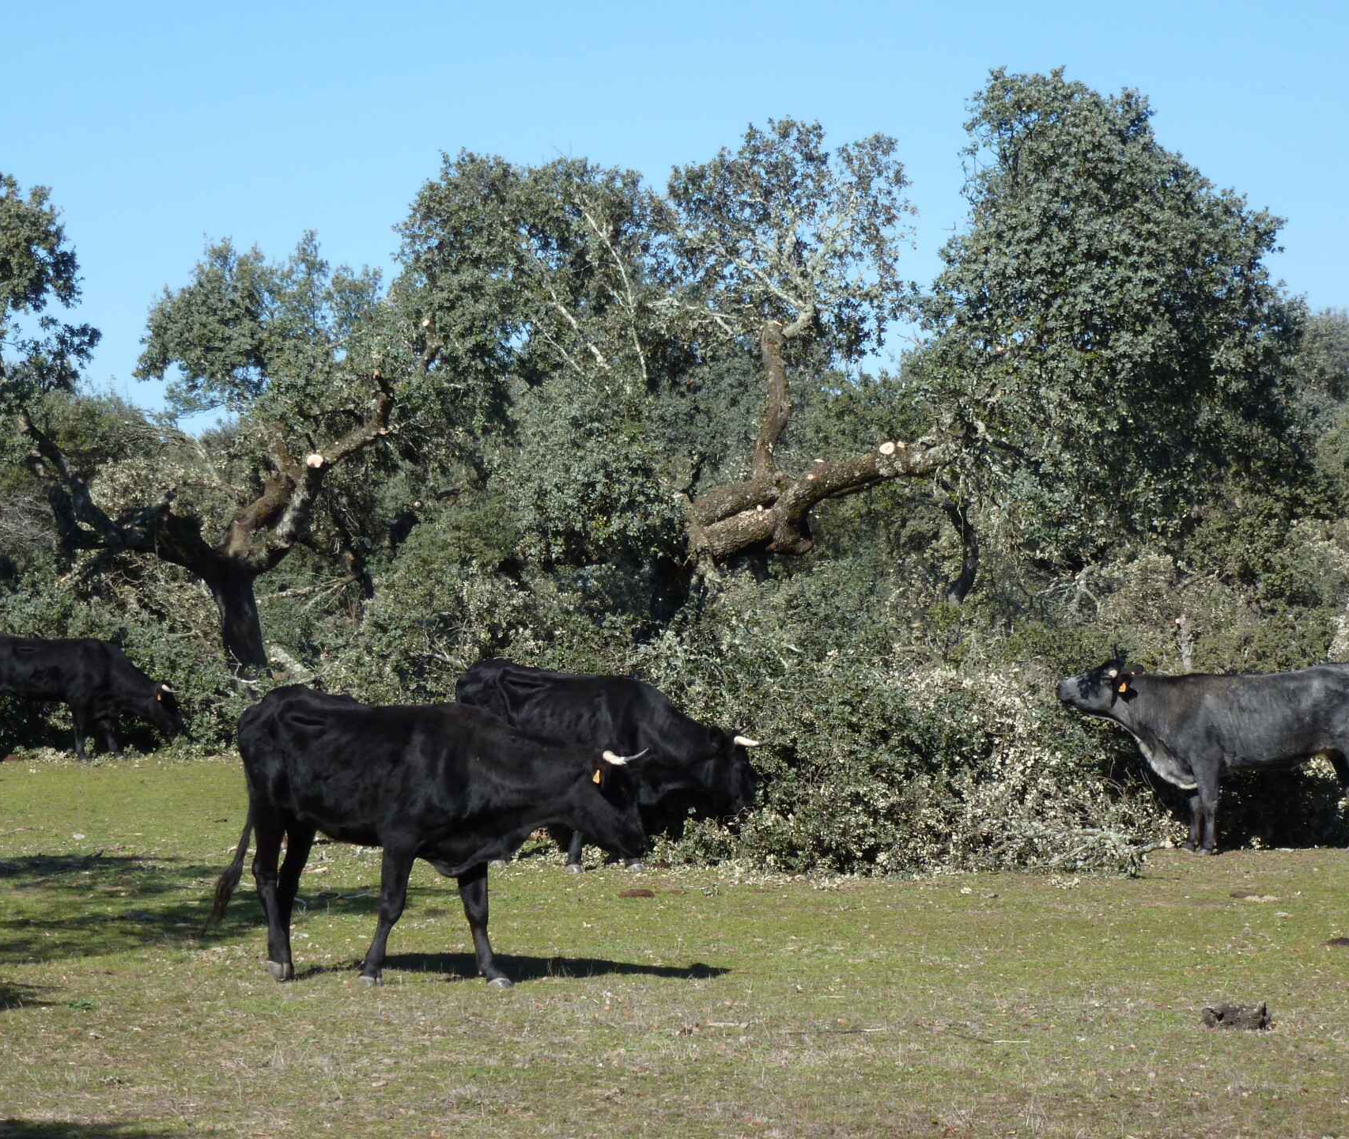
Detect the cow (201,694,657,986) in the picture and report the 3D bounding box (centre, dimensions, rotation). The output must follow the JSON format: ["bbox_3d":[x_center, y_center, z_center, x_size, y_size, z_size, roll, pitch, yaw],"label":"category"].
[{"bbox_3d":[-1.090,1.171,20.100,2.182,1.312,0.600,0,0,33],"label":"cow"}]

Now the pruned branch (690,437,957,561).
[{"bbox_3d":[1.245,-0.588,38.000,2.179,1.007,0.800,0,0,0],"label":"pruned branch"}]

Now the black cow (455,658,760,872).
[{"bbox_3d":[-0.416,1.220,28.600,2.014,1.331,0.580,0,0,25],"label":"black cow"}]

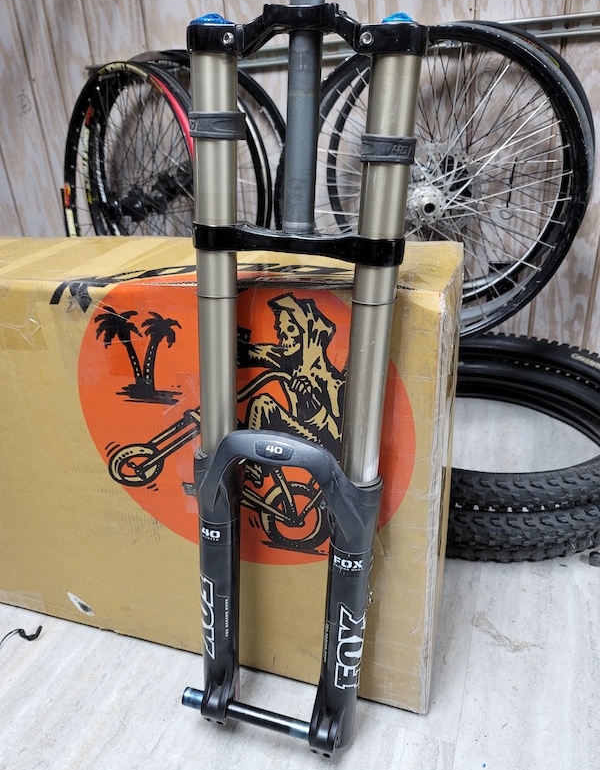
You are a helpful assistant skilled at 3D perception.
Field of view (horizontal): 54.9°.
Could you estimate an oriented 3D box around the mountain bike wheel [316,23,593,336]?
[{"bbox_3d":[0.240,-0.345,1.100,0.576,0.576,0.100,0,27,7],"label":"mountain bike wheel"}]

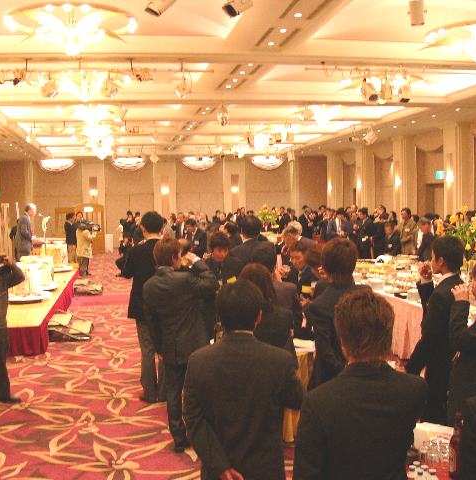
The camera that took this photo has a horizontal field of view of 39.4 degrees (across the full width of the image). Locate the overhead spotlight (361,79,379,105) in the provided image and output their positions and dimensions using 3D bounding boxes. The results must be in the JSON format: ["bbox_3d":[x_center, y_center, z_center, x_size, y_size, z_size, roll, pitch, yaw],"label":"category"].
[{"bbox_3d":[1.948,-2.200,9.859,0.230,0.280,0.330,-2,40,-21],"label":"overhead spotlight"}]

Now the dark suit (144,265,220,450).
[{"bbox_3d":[-0.465,0.909,5.334,0.580,1.480,0.420,0,3,19],"label":"dark suit"}]

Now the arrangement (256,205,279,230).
[{"bbox_3d":[1.055,-0.804,23.800,0.800,0.940,0.740,-1,3,0],"label":"arrangement"}]

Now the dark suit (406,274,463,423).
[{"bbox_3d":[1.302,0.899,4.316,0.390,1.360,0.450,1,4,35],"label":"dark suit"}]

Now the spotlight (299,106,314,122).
[{"bbox_3d":[1.437,-2.634,13.967,0.340,0.270,0.280,-31,17,-26],"label":"spotlight"}]

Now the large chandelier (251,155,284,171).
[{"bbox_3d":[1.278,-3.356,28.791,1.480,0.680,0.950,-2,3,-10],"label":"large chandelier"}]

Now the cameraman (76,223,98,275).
[{"bbox_3d":[-4.151,0.239,18.214,0.580,1.570,0.500,-2,3,-9],"label":"cameraman"}]

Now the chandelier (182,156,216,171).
[{"bbox_3d":[-1.668,-3.315,28.835,1.460,0.580,1.460,-2,3,-10],"label":"chandelier"}]

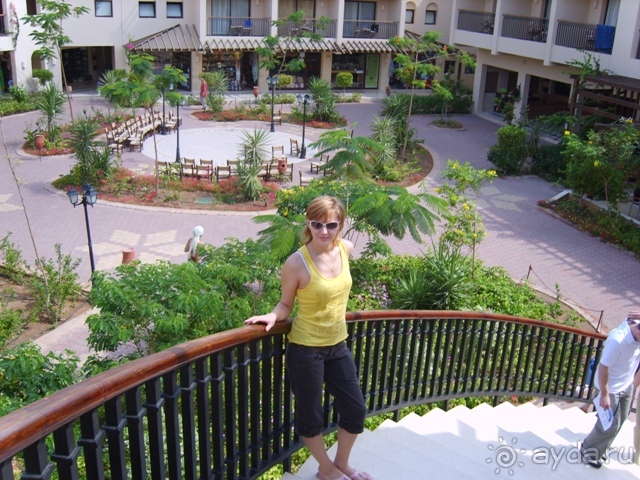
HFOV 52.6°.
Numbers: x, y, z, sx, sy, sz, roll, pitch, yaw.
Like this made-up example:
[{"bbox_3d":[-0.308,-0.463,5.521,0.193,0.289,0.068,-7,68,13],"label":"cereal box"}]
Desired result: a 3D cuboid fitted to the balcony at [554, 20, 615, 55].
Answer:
[{"bbox_3d":[10.460,-7.647,24.347,1.200,1.000,3.480,-4,22,-16],"label":"balcony"}]

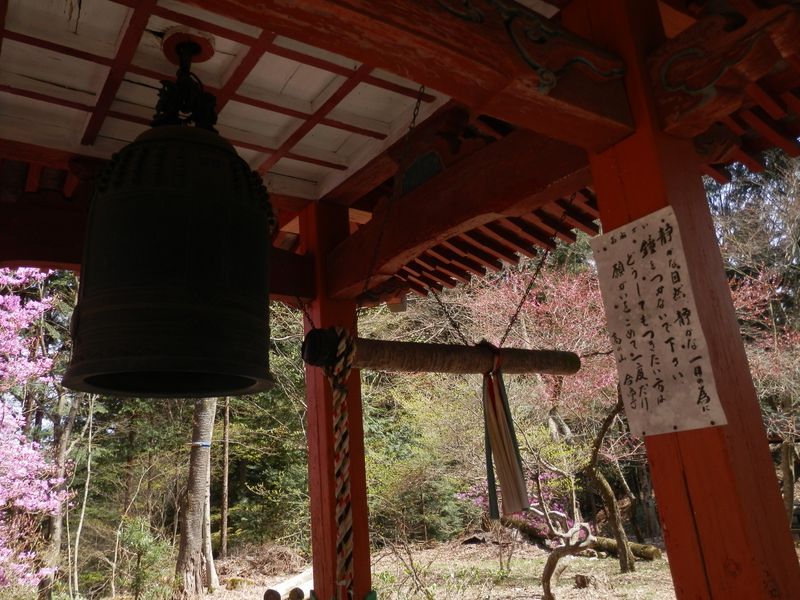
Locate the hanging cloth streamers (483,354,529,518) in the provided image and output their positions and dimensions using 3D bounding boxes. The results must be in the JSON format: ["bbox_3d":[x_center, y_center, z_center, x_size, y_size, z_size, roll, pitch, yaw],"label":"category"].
[{"bbox_3d":[0.518,0.680,3.153,0.160,0.760,0.130,6,-17,-34],"label":"hanging cloth streamers"}]

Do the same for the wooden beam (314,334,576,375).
[{"bbox_3d":[0.293,0.279,3.094,1.601,0.152,0.138,5,-14,-31],"label":"wooden beam"}]

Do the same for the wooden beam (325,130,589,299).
[{"bbox_3d":[0.163,-0.386,3.167,0.152,0.368,2.231,5,-14,-31],"label":"wooden beam"}]

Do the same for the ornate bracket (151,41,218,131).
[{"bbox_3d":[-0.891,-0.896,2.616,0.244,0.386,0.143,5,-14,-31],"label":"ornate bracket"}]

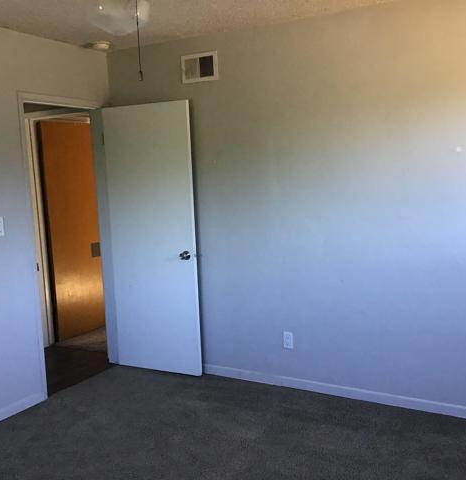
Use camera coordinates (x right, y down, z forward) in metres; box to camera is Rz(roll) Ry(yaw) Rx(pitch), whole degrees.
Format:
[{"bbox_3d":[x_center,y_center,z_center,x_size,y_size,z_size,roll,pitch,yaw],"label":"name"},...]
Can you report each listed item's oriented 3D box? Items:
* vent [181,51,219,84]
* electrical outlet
[{"bbox_3d":[-0.242,-1.205,4.005,0.298,0.195,0.025,2,8,30],"label":"vent"},{"bbox_3d":[0.377,0.688,3.934,0.070,0.116,0.016,2,8,30],"label":"electrical outlet"}]

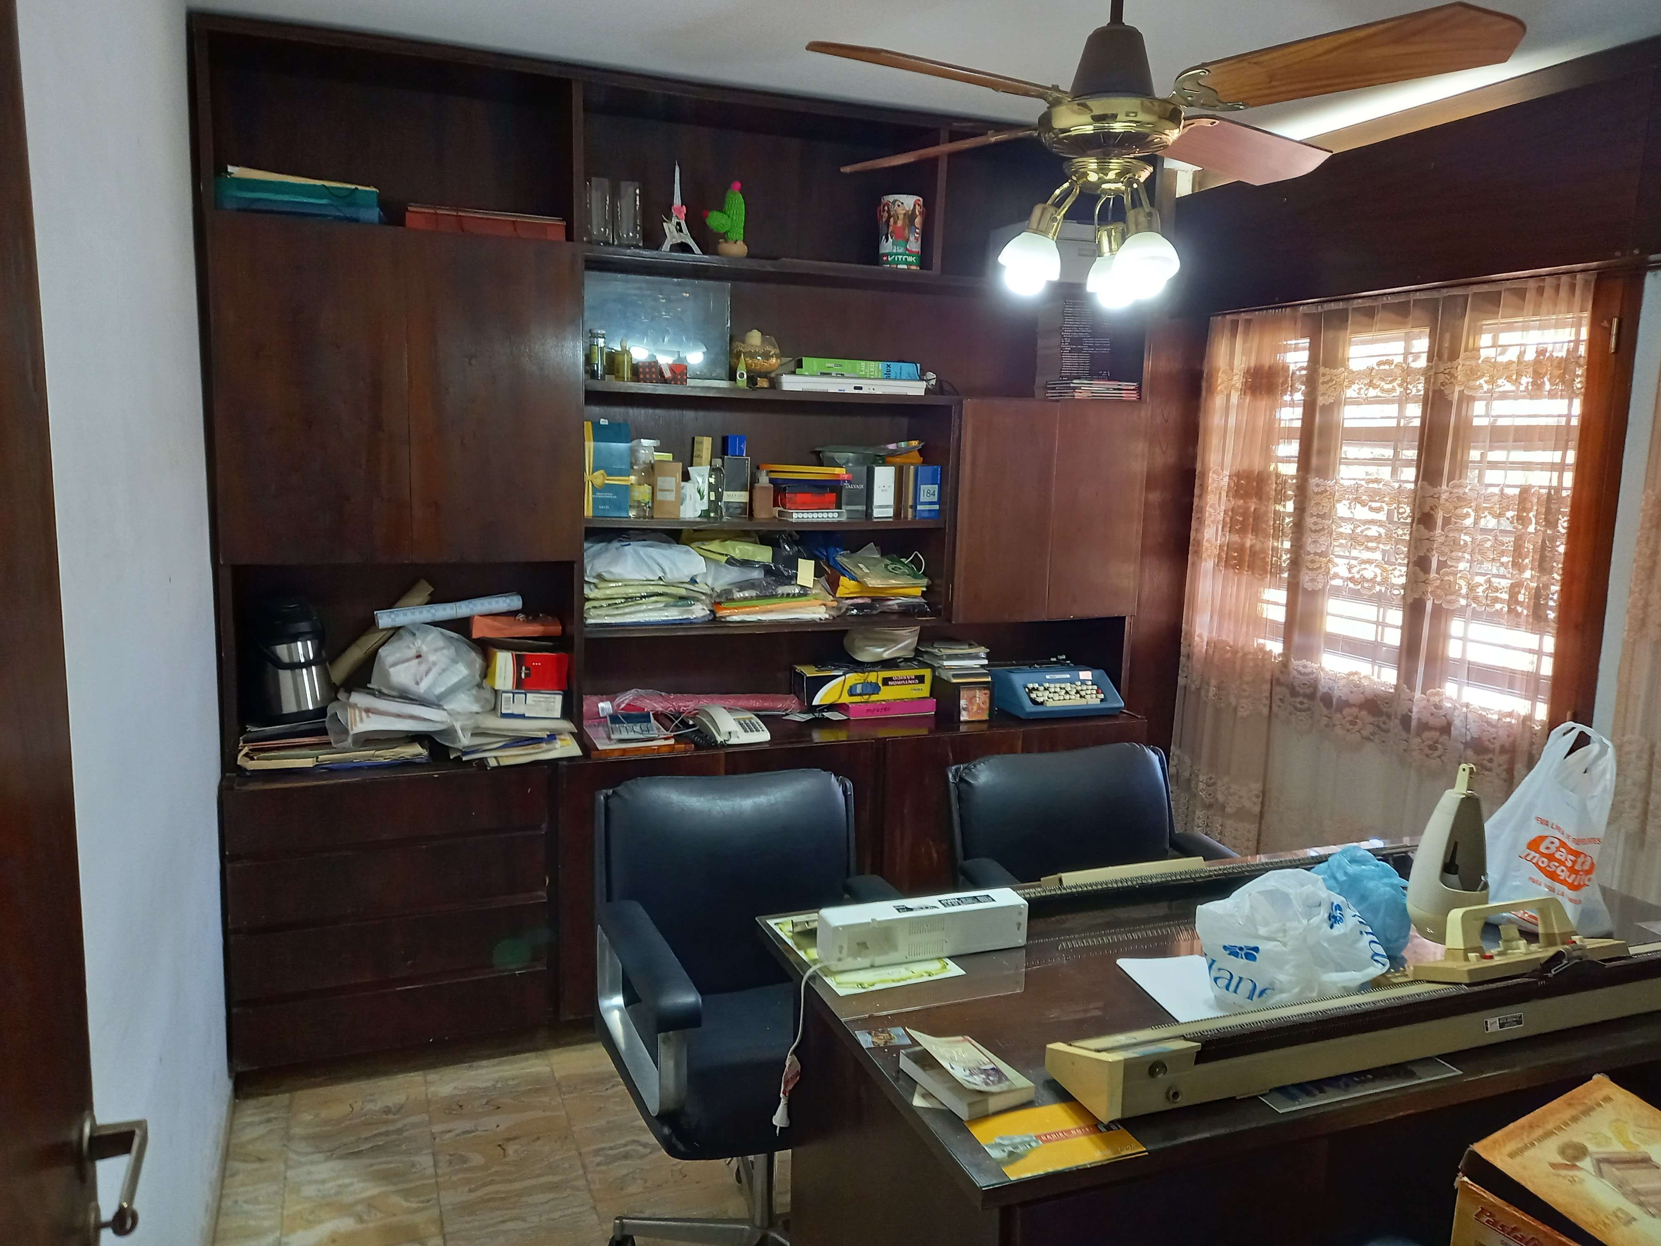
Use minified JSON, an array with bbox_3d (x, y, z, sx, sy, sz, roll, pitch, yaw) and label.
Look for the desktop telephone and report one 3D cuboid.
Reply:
[{"bbox_3d":[-0.265,0.266,3.263,0.150,0.072,0.210,-2,10,-22],"label":"desktop telephone"}]

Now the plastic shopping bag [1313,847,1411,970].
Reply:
[{"bbox_3d":[0.852,0.441,1.933,0.179,0.169,0.166,4,8,23],"label":"plastic shopping bag"}]

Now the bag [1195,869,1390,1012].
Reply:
[{"bbox_3d":[0.715,0.474,1.864,0.271,0.155,0.191,3,9,8],"label":"bag"}]

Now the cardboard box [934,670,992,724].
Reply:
[{"bbox_3d":[0.390,0.218,3.558,0.120,0.115,0.170,-2,10,-22],"label":"cardboard box"}]

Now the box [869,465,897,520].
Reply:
[{"bbox_3d":[0.137,-0.358,3.304,0.061,0.146,0.046,-2,9,-21],"label":"box"}]

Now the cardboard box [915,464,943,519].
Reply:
[{"bbox_3d":[0.266,-0.365,3.356,0.069,0.145,0.050,-2,10,-22],"label":"cardboard box"}]

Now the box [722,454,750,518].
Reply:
[{"bbox_3d":[-0.256,-0.362,3.207,0.069,0.157,0.042,-2,9,-21],"label":"box"}]

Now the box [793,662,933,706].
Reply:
[{"bbox_3d":[0.095,0.178,3.548,0.397,0.086,0.115,-2,9,-21],"label":"box"}]

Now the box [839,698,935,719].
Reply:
[{"bbox_3d":[0.160,0.241,3.539,0.271,0.046,0.130,-2,9,-21],"label":"box"}]

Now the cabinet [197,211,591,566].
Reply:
[{"bbox_3d":[-1.027,-0.537,2.895,0.800,0.757,0.310,-2,10,-22],"label":"cabinet"}]

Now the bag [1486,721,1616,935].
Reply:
[{"bbox_3d":[1.247,0.360,2.106,0.201,0.331,0.130,4,9,15],"label":"bag"}]

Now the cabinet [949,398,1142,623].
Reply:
[{"bbox_3d":[0.594,-0.344,3.600,0.614,0.624,0.301,-2,9,-21],"label":"cabinet"}]

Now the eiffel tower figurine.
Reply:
[{"bbox_3d":[-0.377,-1.027,2.986,0.098,0.222,0.085,-2,10,-22],"label":"eiffel tower figurine"}]

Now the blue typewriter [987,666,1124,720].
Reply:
[{"bbox_3d":[0.703,0.205,3.802,0.344,0.141,0.317,-2,8,-20],"label":"blue typewriter"}]

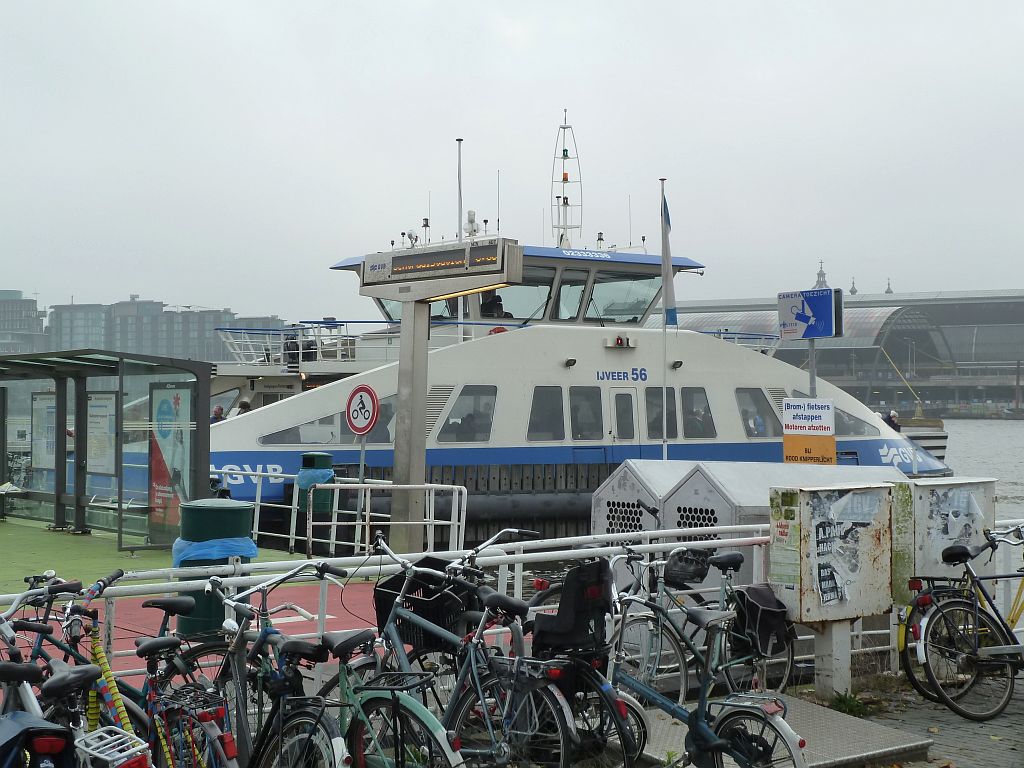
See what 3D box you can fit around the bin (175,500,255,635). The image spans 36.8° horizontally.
[{"bbox_3d":[-2.315,1.443,12.000,0.575,1.070,0.575,2,-2,-18],"label":"bin"}]

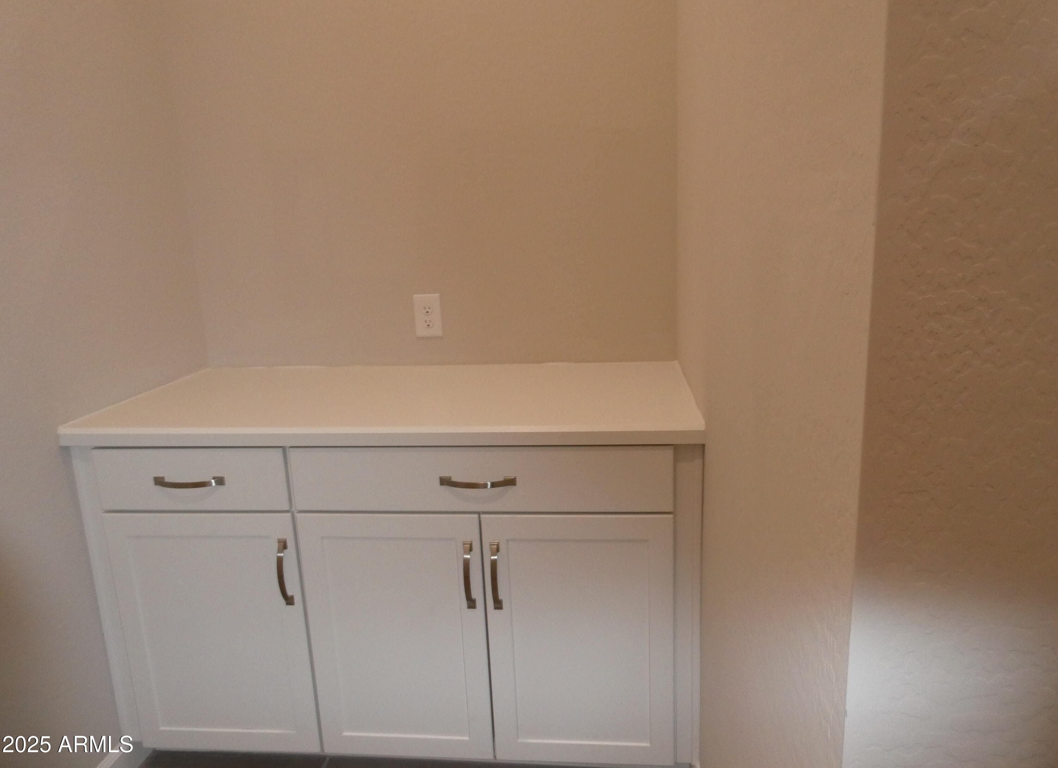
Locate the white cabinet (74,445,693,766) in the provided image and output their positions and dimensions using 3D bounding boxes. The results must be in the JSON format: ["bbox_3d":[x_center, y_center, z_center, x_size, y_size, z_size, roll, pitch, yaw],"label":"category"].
[{"bbox_3d":[-0.295,0.460,1.954,1.388,0.823,0.618,-1,13,6],"label":"white cabinet"}]

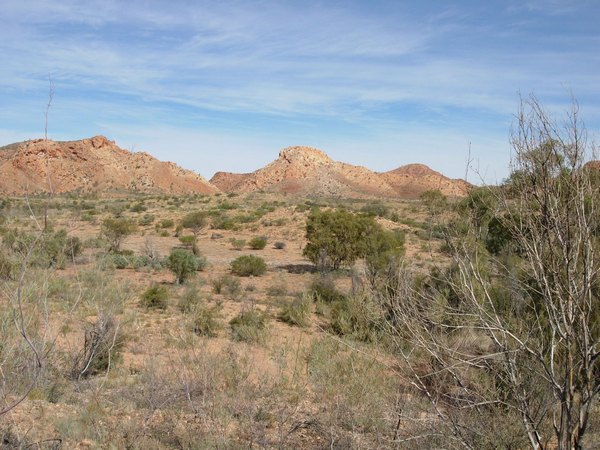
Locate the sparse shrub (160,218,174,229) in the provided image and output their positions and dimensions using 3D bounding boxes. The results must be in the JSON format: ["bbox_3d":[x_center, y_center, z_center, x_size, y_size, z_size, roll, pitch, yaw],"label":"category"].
[{"bbox_3d":[-15.801,-0.161,78.521,1.669,1.108,1.503,-1,3,-11],"label":"sparse shrub"}]

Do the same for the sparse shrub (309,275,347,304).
[{"bbox_3d":[1.203,2.814,29.341,1.678,1.077,1.510,0,3,0],"label":"sparse shrub"}]

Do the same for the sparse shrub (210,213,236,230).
[{"bbox_3d":[-8.709,-0.421,74.937,2.960,2.002,2.664,0,3,-7],"label":"sparse shrub"}]

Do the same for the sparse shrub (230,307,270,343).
[{"bbox_3d":[-1.532,2.978,19.562,1.190,1.005,1.071,0,3,-4],"label":"sparse shrub"}]

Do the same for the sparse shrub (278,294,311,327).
[{"bbox_3d":[-0.198,3.142,24.297,1.189,1.040,1.070,0,3,0],"label":"sparse shrub"}]

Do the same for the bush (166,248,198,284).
[{"bbox_3d":[-5.679,1.985,31.927,1.505,1.696,1.354,-1,3,-10],"label":"bush"}]

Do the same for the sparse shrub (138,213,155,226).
[{"bbox_3d":[-18.147,-0.657,77.912,1.595,1.660,1.436,0,3,0],"label":"sparse shrub"}]

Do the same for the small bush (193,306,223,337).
[{"bbox_3d":[-3.088,3.189,22.058,0.913,0.960,0.821,0,3,0],"label":"small bush"}]

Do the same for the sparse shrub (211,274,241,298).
[{"bbox_3d":[-3.118,2.565,27.538,1.255,0.996,1.130,0,3,-6],"label":"sparse shrub"}]

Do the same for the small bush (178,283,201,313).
[{"bbox_3d":[-4.084,2.680,24.537,0.895,1.081,0.806,0,3,-9],"label":"small bush"}]

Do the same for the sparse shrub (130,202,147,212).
[{"bbox_3d":[-27.364,-2.974,111.657,2.271,1.710,2.044,0,3,0],"label":"sparse shrub"}]

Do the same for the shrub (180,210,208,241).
[{"bbox_3d":[-10.452,-0.173,65.191,2.774,2.525,2.497,0,3,-9],"label":"shrub"}]

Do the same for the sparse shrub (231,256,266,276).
[{"bbox_3d":[-2.894,2.281,37.319,1.959,1.099,1.763,0,3,0],"label":"sparse shrub"}]

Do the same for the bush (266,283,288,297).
[{"bbox_3d":[-1.094,3.015,30.834,0.933,0.558,0.840,0,3,0],"label":"bush"}]

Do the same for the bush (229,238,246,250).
[{"bbox_3d":[-4.768,1.452,50.230,1.373,0.846,1.236,0,3,-5],"label":"bush"}]

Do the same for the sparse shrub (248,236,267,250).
[{"bbox_3d":[-3.338,1.451,51.872,1.377,1.049,1.239,0,3,0],"label":"sparse shrub"}]

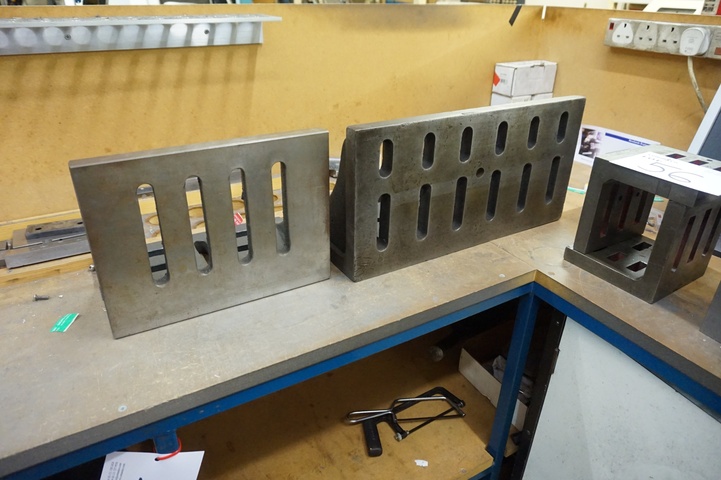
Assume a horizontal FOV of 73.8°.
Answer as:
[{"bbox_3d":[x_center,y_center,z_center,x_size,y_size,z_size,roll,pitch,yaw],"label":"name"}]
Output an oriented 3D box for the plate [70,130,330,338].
[{"bbox_3d":[-0.223,-0.047,0.693,0.301,0.225,0.194,-14,31,-27],"label":"plate"}]

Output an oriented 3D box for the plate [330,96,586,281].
[{"bbox_3d":[0.141,-0.129,0.850,0.464,0.229,0.192,-15,31,-28],"label":"plate"}]

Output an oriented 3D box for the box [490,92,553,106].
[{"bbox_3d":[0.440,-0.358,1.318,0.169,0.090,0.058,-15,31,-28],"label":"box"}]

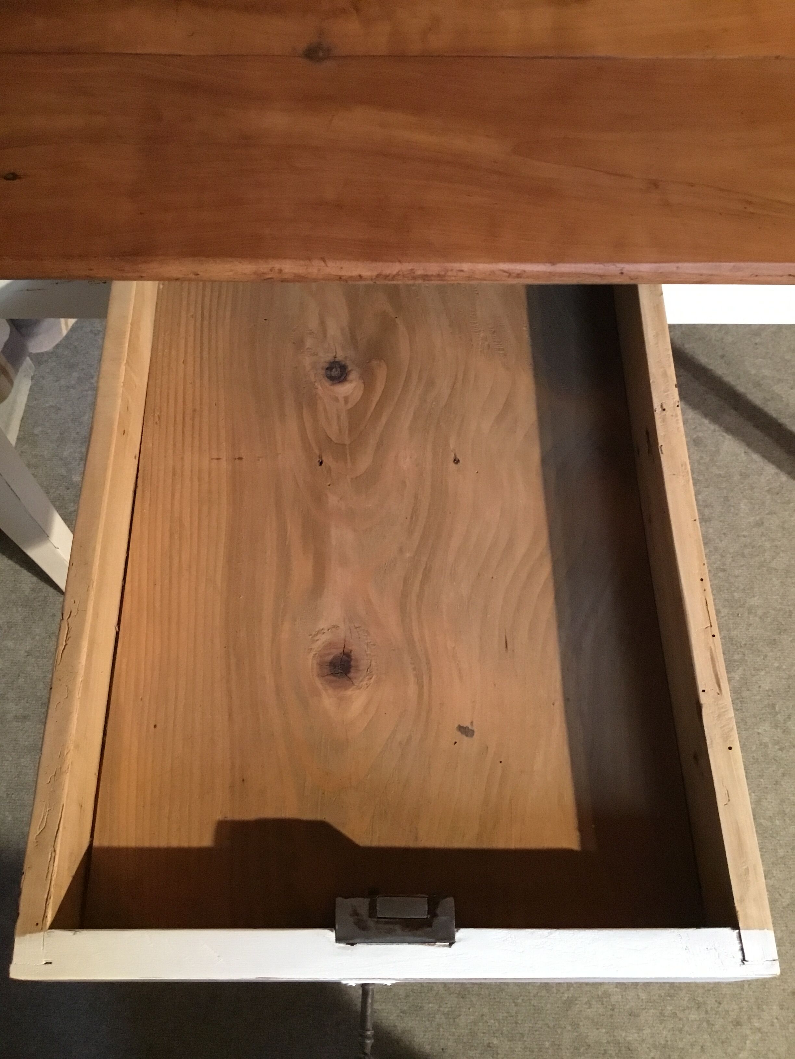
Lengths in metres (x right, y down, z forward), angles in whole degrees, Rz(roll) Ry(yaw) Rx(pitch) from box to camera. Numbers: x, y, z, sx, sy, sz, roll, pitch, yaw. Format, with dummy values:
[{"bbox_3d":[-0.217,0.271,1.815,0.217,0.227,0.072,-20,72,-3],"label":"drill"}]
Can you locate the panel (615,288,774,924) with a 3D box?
[{"bbox_3d":[0.195,0.010,0.670,0.018,0.074,0.520,-1,64,0],"label":"panel"}]

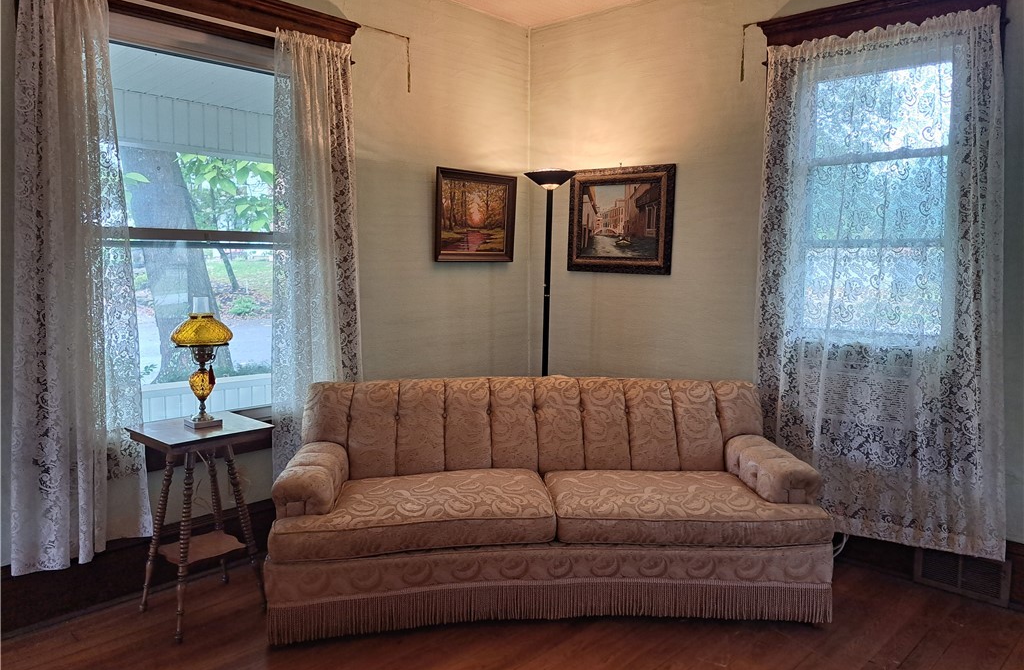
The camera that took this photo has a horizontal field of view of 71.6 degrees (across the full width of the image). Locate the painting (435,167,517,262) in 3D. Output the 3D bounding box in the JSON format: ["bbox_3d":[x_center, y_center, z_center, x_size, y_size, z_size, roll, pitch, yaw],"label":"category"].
[{"bbox_3d":[-0.202,-0.673,4.074,0.040,0.505,0.630,7,9,42],"label":"painting"}]

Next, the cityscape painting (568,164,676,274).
[{"bbox_3d":[0.597,-0.635,3.962,0.698,0.575,0.050,7,9,42],"label":"cityscape painting"}]

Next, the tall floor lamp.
[{"bbox_3d":[0.183,0.046,3.825,0.272,1.829,0.272,0,7,-5],"label":"tall floor lamp"}]

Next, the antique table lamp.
[{"bbox_3d":[-1.197,0.099,2.746,0.242,0.493,0.242,7,9,42],"label":"antique table lamp"}]

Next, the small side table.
[{"bbox_3d":[-1.195,0.712,2.753,0.370,0.727,0.385,7,9,42],"label":"small side table"}]

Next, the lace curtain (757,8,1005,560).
[{"bbox_3d":[1.552,-0.197,3.036,1.070,2.180,0.120,7,9,42],"label":"lace curtain"}]

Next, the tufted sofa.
[{"bbox_3d":[0.153,0.655,3.039,2.150,0.800,0.970,0,7,-5],"label":"tufted sofa"}]

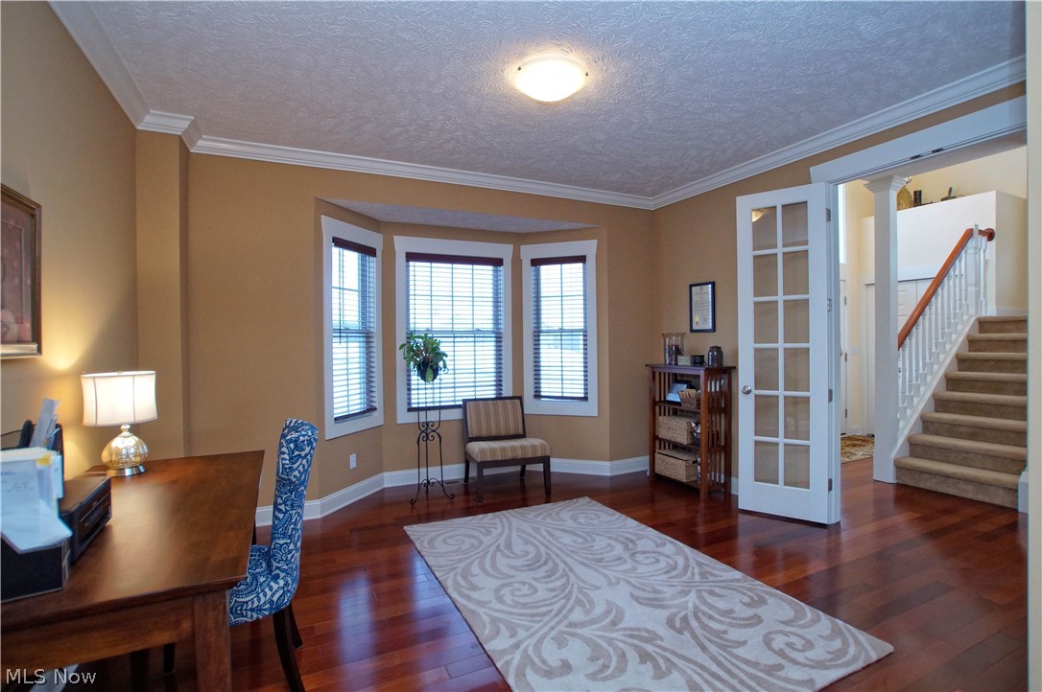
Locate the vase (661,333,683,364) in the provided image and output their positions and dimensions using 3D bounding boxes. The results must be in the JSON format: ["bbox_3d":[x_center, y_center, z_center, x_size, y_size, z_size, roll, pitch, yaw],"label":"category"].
[{"bbox_3d":[1.498,0.029,4.517,0.215,0.325,0.215,-1,1,-26],"label":"vase"}]

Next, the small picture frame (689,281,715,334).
[{"bbox_3d":[1.665,-0.350,4.248,0.025,0.449,0.291,-1,1,-27],"label":"small picture frame"}]

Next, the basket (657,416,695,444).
[{"bbox_3d":[1.474,0.774,4.326,0.167,0.196,0.341,-1,1,-26],"label":"basket"}]

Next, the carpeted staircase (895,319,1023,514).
[{"bbox_3d":[4.382,0.471,4.251,1.740,1.550,0.820,-1,1,-26],"label":"carpeted staircase"}]

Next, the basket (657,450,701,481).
[{"bbox_3d":[1.473,1.117,4.339,0.197,0.211,0.385,-1,1,-26],"label":"basket"}]

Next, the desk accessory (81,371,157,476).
[{"bbox_3d":[-1.954,0.374,2.283,0.290,0.495,0.290,-1,1,-26],"label":"desk accessory"}]

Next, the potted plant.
[{"bbox_3d":[-0.840,0.095,3.988,0.418,0.439,0.398,-1,1,0],"label":"potted plant"}]

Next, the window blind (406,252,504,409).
[{"bbox_3d":[-0.637,-0.143,4.590,0.979,1.515,0.061,-1,1,-24],"label":"window blind"}]

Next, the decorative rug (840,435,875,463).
[{"bbox_3d":[3.987,1.246,5.693,1.785,0.012,0.816,-1,1,-25],"label":"decorative rug"}]

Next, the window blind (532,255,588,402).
[{"bbox_3d":[0.396,-0.180,4.753,0.571,1.469,0.061,0,1,18],"label":"window blind"}]

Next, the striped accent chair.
[{"bbox_3d":[-0.168,0.918,4.326,0.645,0.800,0.750,-1,1,-17],"label":"striped accent chair"}]

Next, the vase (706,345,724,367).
[{"bbox_3d":[1.724,0.089,4.100,0.131,0.182,0.131,-1,1,0],"label":"vase"}]

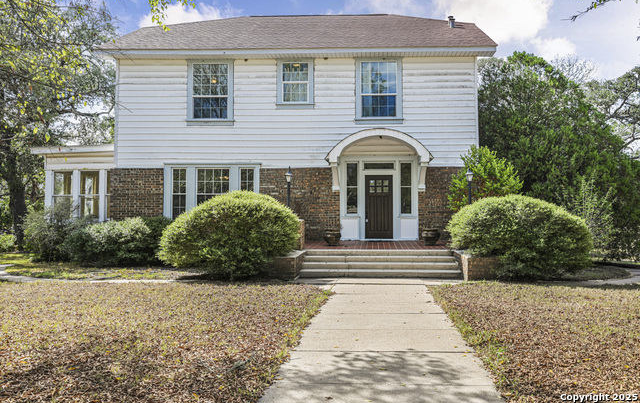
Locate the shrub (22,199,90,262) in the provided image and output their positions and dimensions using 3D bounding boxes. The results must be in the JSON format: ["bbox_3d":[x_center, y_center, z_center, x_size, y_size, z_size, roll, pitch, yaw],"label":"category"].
[{"bbox_3d":[-8.150,0.900,13.200,2.100,1.900,1.800,0,0,3],"label":"shrub"}]

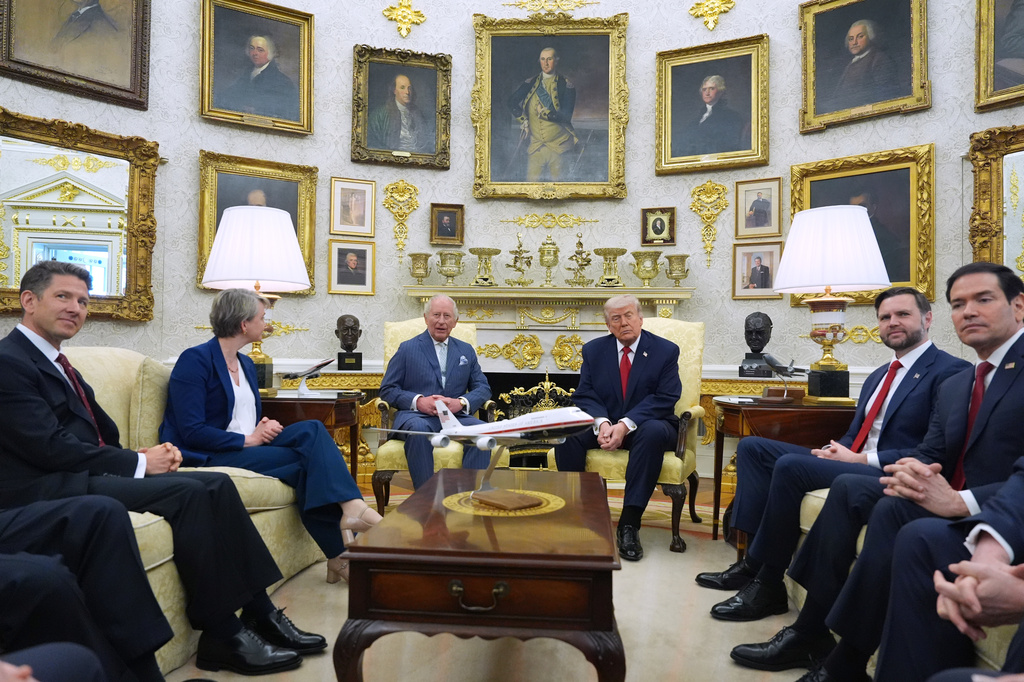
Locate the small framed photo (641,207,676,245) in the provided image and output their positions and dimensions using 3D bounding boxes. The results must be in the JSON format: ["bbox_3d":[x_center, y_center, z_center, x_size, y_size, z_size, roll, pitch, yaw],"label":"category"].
[{"bbox_3d":[1.184,-0.916,5.500,0.272,0.308,0.045,1,-1,16],"label":"small framed photo"}]

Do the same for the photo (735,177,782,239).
[{"bbox_3d":[1.879,-1.005,5.190,0.345,0.450,0.030,0,-1,29],"label":"photo"}]

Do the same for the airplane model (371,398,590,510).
[{"bbox_3d":[-0.035,0.319,1.995,0.706,0.307,0.798,1,-1,-37],"label":"airplane model"}]

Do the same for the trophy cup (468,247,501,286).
[{"bbox_3d":[-0.216,-0.587,5.450,0.256,0.330,0.250,1,-1,0],"label":"trophy cup"}]

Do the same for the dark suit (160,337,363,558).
[{"bbox_3d":[-1.080,0.439,2.870,0.850,0.920,0.500,0,-1,21],"label":"dark suit"}]

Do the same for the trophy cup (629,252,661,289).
[{"bbox_3d":[1.059,-0.555,5.360,0.265,0.302,0.245,1,-1,5],"label":"trophy cup"}]

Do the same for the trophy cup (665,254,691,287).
[{"bbox_3d":[1.295,-0.546,5.340,0.198,0.262,0.190,1,-1,5],"label":"trophy cup"}]

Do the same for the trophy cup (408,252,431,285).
[{"bbox_3d":[-0.747,-0.575,5.512,0.180,0.265,0.175,1,-1,0],"label":"trophy cup"}]

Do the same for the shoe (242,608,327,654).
[{"bbox_3d":[-0.752,0.945,2.232,0.300,0.118,0.105,1,-1,2],"label":"shoe"}]

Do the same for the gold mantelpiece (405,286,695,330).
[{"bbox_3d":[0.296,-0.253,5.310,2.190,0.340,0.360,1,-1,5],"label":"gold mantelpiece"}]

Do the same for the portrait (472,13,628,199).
[{"bbox_3d":[0.301,-1.888,5.494,1.250,1.490,0.100,1,-1,4],"label":"portrait"}]

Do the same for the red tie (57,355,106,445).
[{"bbox_3d":[-1.312,0.208,2.100,0.050,0.420,0.085,-26,-1,6],"label":"red tie"}]

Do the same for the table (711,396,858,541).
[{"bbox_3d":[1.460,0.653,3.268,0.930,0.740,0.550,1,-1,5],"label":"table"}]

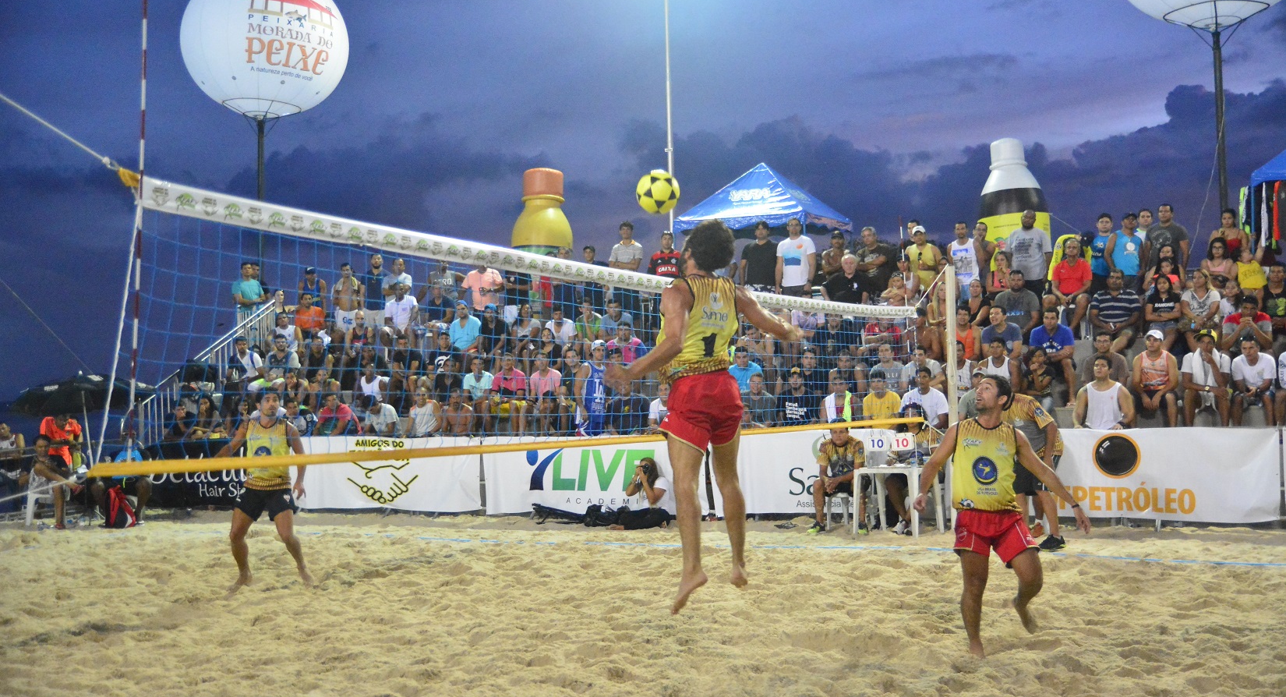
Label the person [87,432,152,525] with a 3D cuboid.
[{"bbox_3d":[-6.686,1.647,18.300,0.780,1.170,0.800,-1,-2,-12],"label":"person"}]

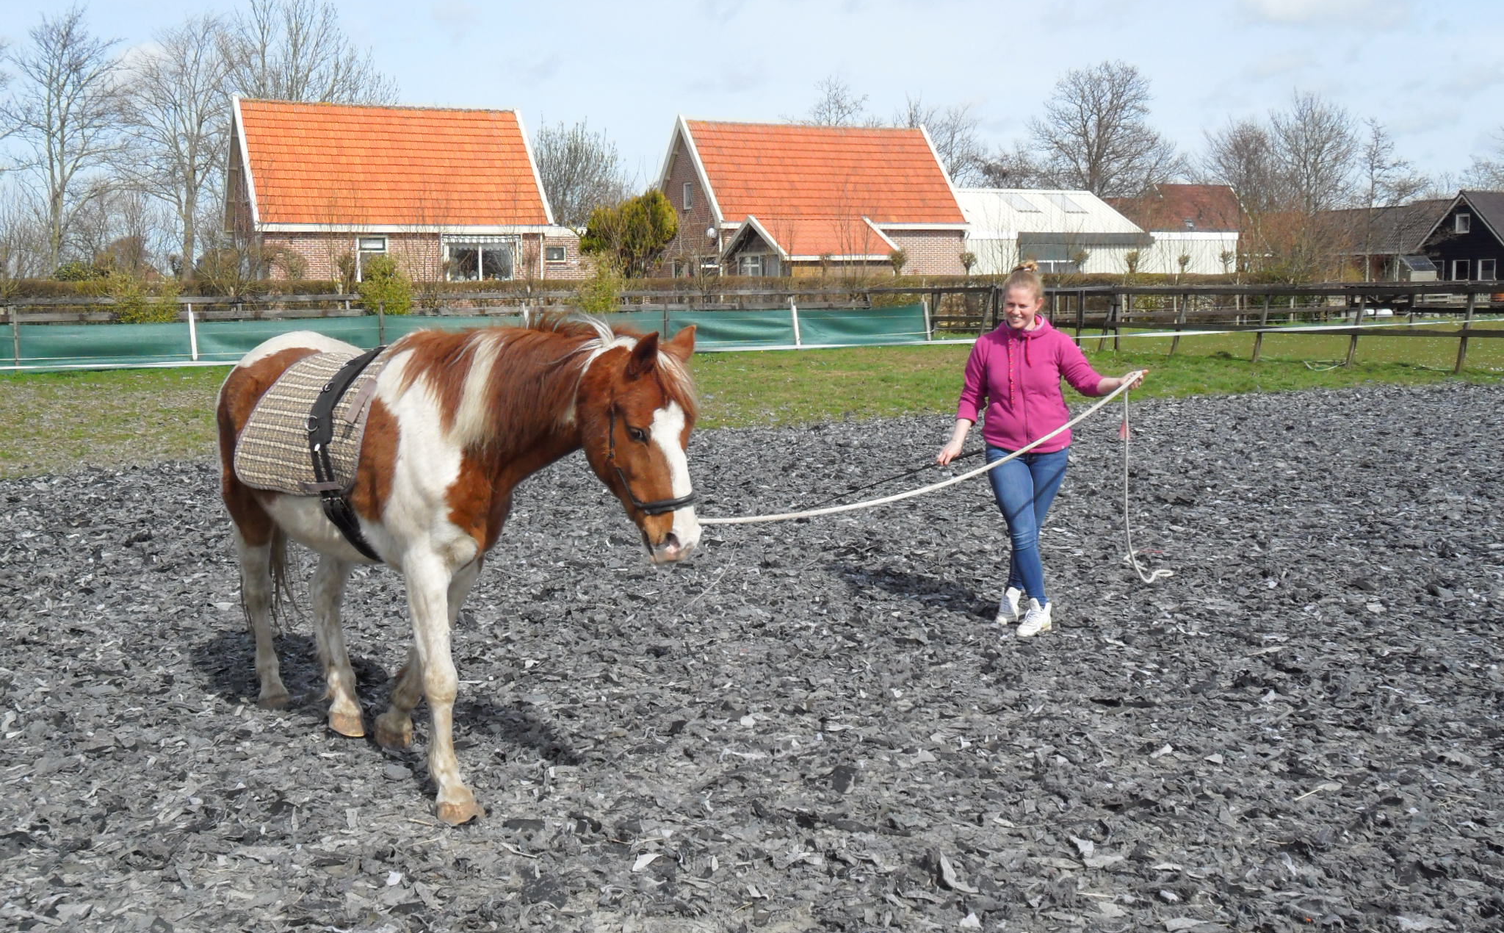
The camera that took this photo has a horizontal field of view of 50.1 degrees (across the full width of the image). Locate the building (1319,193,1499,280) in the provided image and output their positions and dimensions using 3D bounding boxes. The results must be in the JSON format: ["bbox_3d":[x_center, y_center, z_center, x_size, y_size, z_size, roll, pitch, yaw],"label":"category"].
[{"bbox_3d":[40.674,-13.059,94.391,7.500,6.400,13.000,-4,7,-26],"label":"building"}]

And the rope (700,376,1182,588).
[{"bbox_3d":[0.908,0.224,6.165,0.220,0.980,3.420,4,8,36],"label":"rope"}]

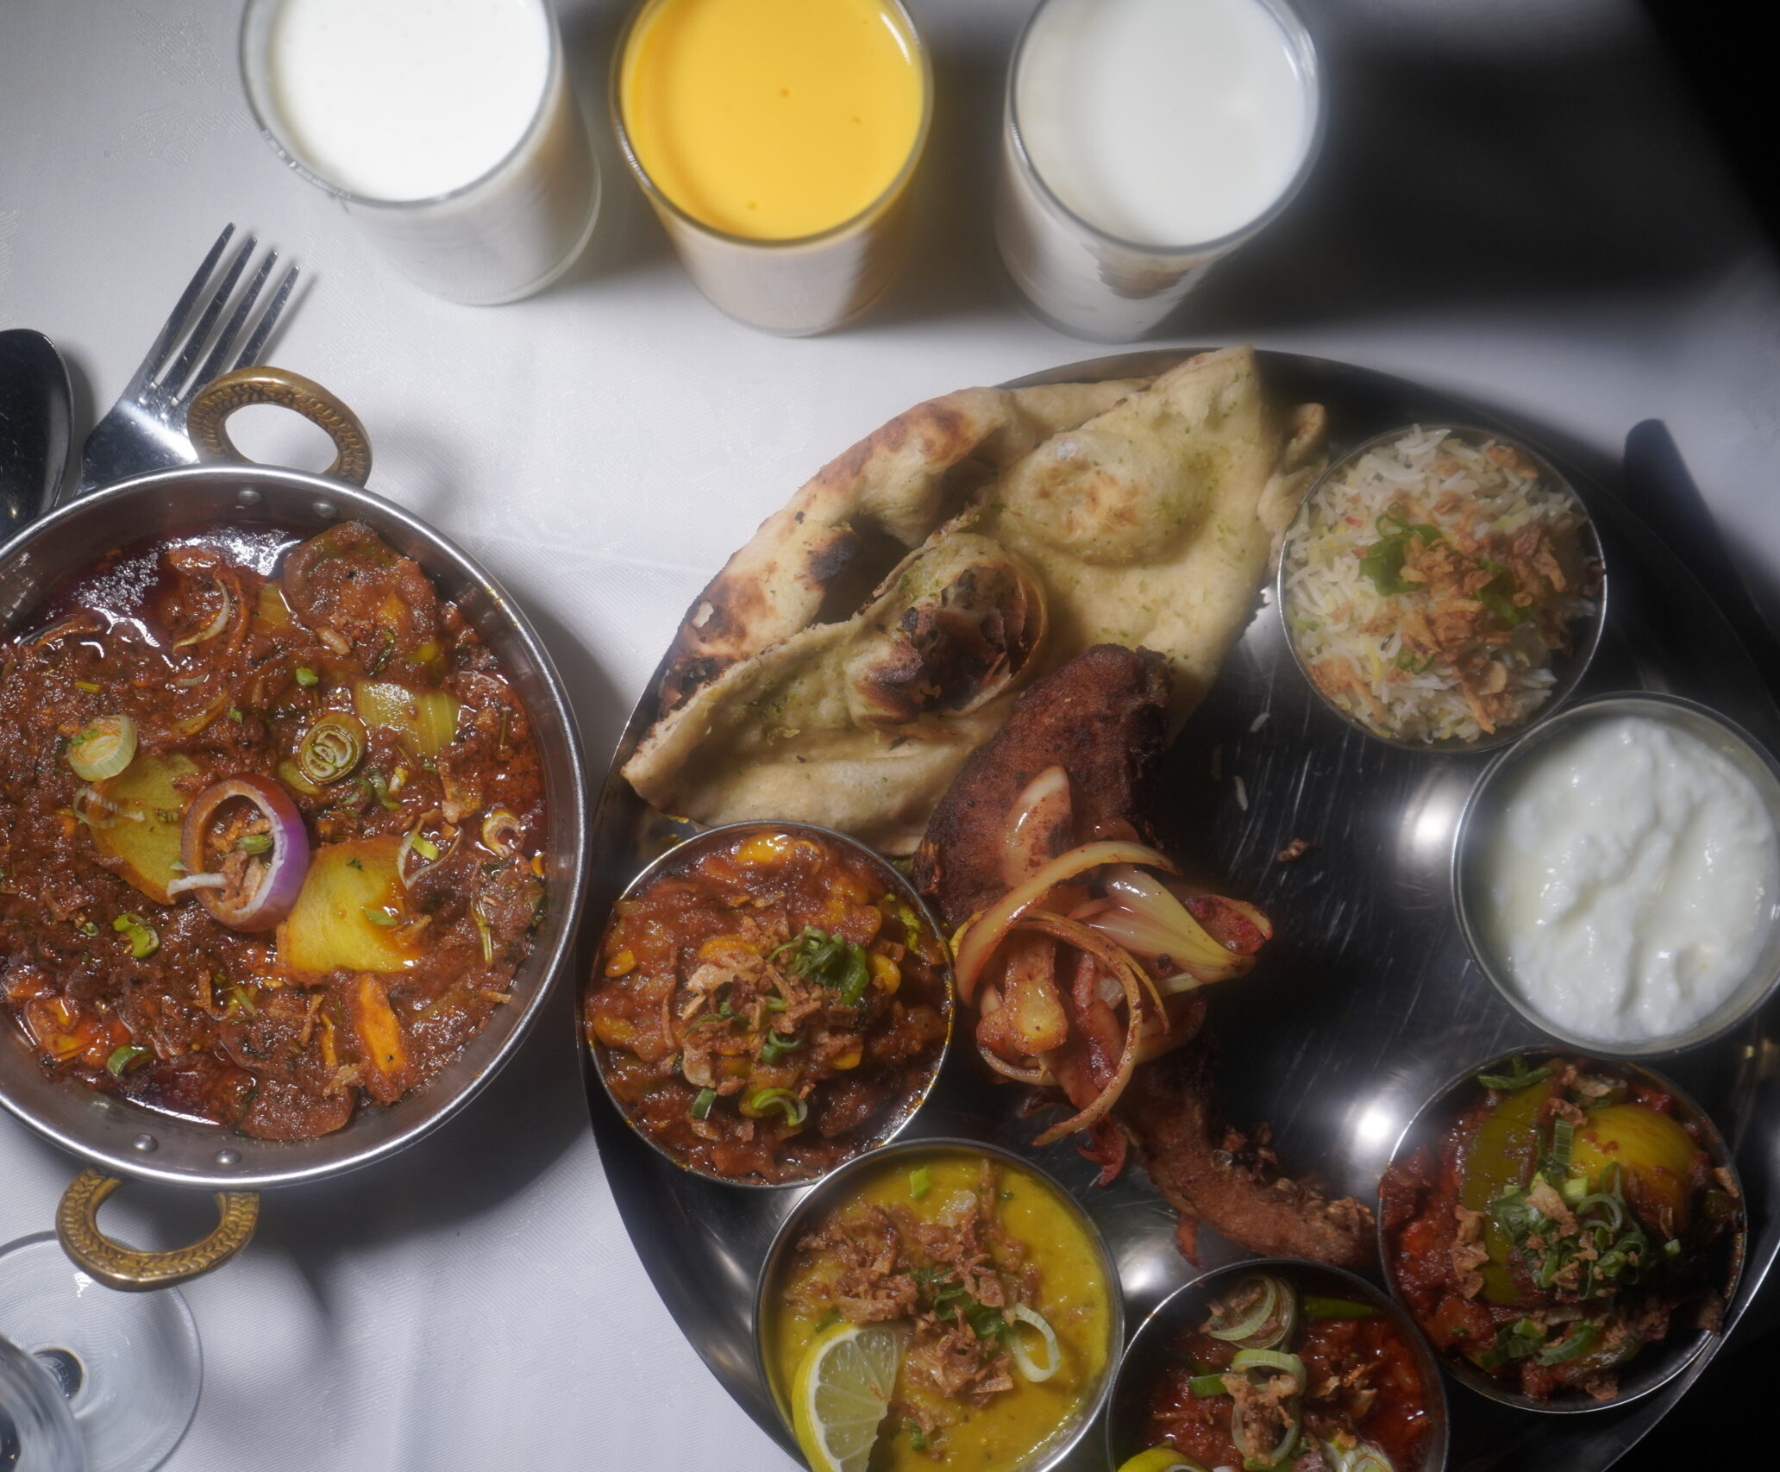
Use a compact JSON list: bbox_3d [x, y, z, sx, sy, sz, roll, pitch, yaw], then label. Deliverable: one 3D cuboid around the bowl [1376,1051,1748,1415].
[{"bbox_3d":[0.168,0.124,0.693,0.092,0.042,0.092,0,88,0],"label":"bowl"}]

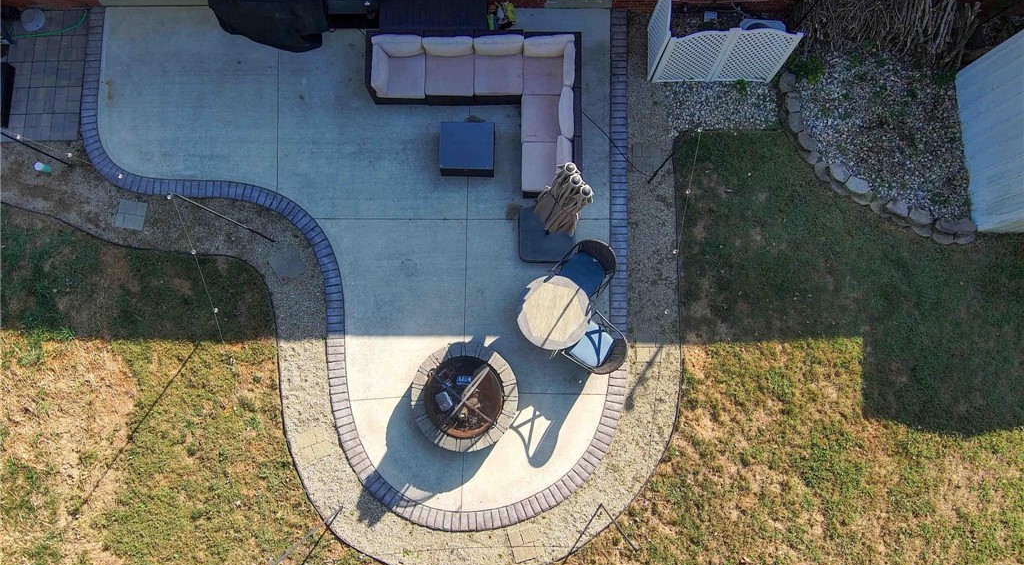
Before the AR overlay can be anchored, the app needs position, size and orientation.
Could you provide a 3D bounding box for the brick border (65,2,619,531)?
[{"bbox_3d":[-2.243,-0.376,8.539,7.720,0.100,7.240,1,82,0],"label":"brick border"}]

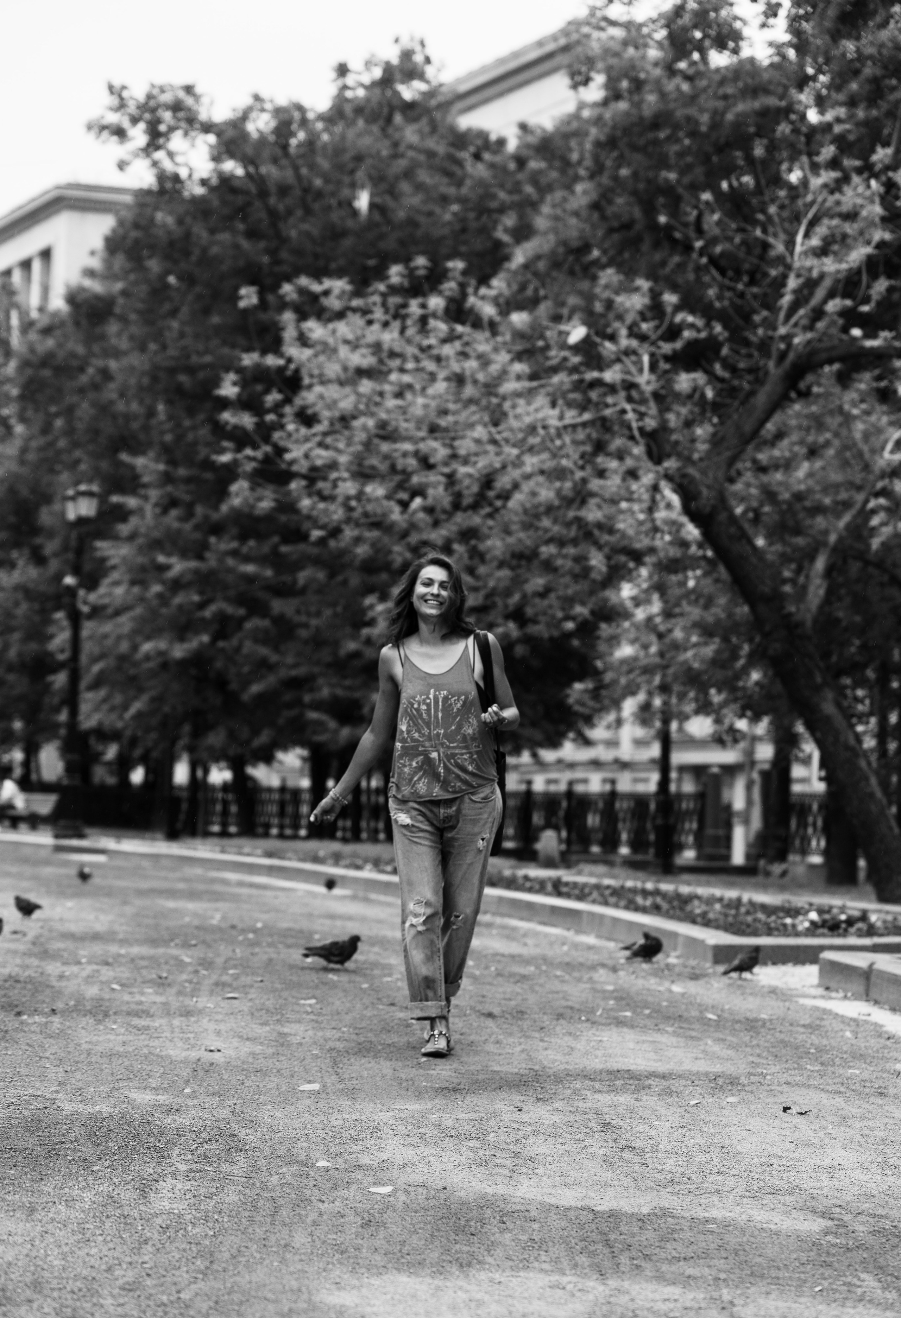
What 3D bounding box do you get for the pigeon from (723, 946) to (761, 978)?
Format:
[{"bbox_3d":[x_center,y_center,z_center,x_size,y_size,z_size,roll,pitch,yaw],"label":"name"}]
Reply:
[{"bbox_3d":[1.416,1.477,15.546,0.240,0.163,0.110,3,-3,-42],"label":"pigeon"}]

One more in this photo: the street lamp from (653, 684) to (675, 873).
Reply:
[{"bbox_3d":[2.402,0.117,35.307,0.400,4.500,0.400,1,-3,0],"label":"street lamp"}]

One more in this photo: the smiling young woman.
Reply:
[{"bbox_3d":[-0.121,0.481,10.750,0.680,1.670,0.580,1,-3,-1],"label":"smiling young woman"}]

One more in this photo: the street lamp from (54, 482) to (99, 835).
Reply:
[{"bbox_3d":[-6.643,0.023,57.207,0.680,6.382,0.750,1,-3,-6],"label":"street lamp"}]

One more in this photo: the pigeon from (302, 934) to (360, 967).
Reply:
[{"bbox_3d":[-0.594,1.450,15.768,0.290,0.172,0.115,1,-3,-3],"label":"pigeon"}]

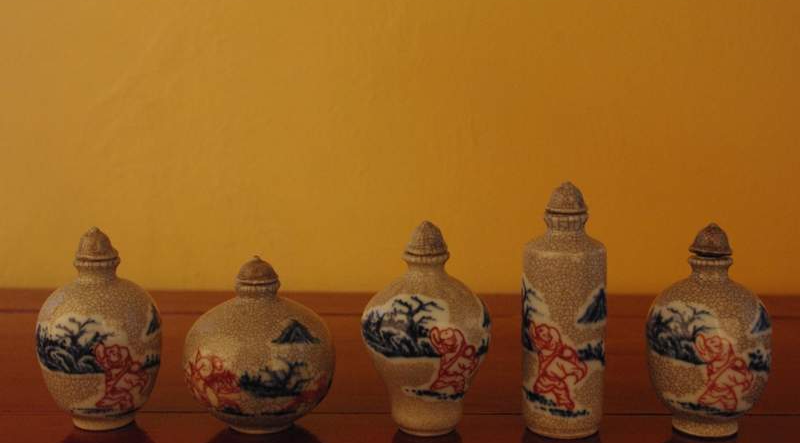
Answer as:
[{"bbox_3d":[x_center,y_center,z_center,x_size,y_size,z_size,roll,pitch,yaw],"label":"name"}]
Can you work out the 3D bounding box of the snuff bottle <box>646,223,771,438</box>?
[{"bbox_3d":[0.113,0.038,0.399,0.044,0.076,0.044,2,9,16],"label":"snuff bottle"}]

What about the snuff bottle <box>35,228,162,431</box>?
[{"bbox_3d":[-0.114,0.039,0.413,0.046,0.075,0.046,-3,9,-16],"label":"snuff bottle"}]

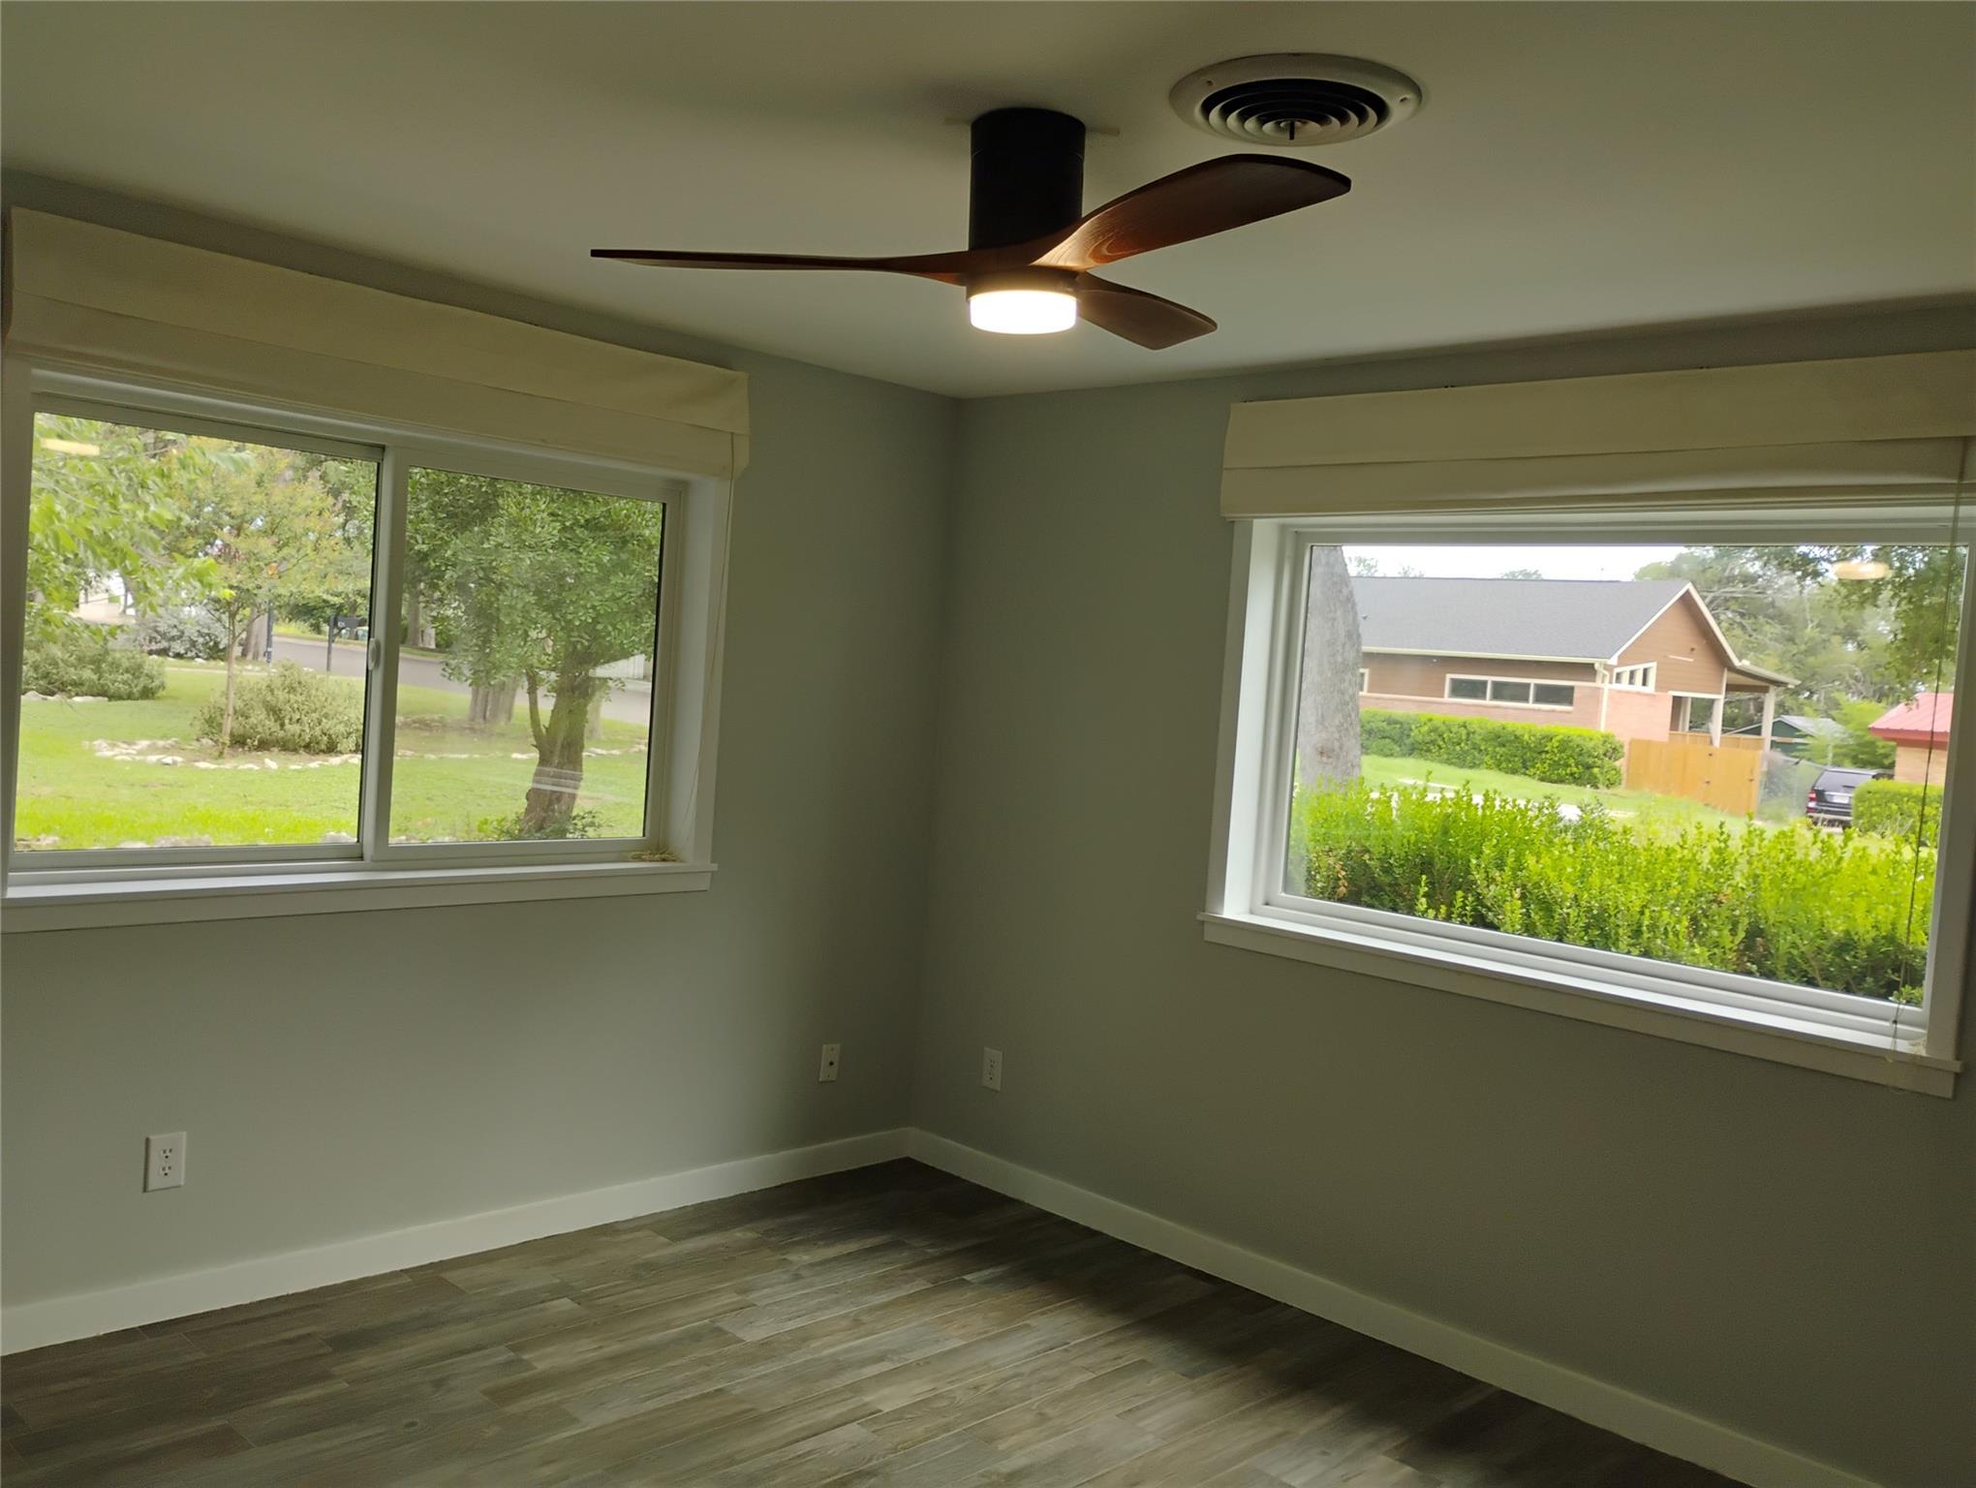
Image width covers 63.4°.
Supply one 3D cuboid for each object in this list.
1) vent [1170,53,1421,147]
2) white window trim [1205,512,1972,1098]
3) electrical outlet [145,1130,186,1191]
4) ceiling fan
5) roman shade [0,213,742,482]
[{"bbox_3d":[0.438,-0.915,2.328,0.360,0.040,0.360,4,3,0],"label":"vent"},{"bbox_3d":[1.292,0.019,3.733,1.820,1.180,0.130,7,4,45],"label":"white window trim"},{"bbox_3d":[-1.821,0.930,3.552,0.010,0.122,0.078,7,4,45],"label":"electrical outlet"},{"bbox_3d":[0.002,-0.820,2.522,1.170,0.310,1.200,4,3,0],"label":"ceiling fan"},{"bbox_3d":[-1.315,-0.898,3.807,0.073,0.280,1.793,7,4,45],"label":"roman shade"}]

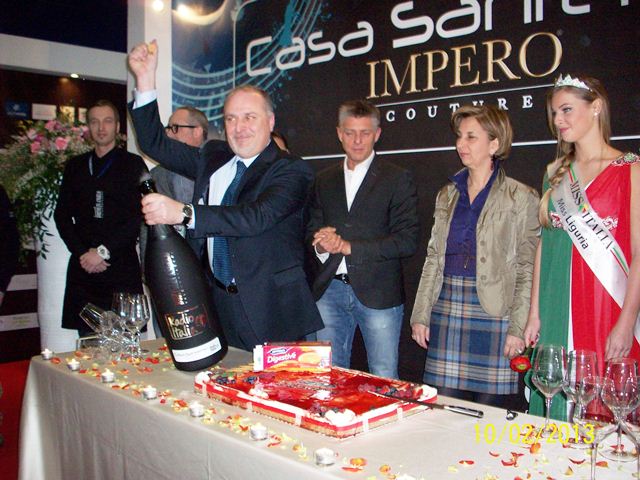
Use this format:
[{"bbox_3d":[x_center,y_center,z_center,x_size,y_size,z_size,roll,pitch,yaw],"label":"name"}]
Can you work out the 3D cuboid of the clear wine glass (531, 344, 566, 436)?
[{"bbox_3d":[0.553,0.362,1.655,0.083,0.210,0.083,0,4,0],"label":"clear wine glass"}]

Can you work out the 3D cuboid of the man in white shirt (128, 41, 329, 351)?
[{"bbox_3d":[-0.350,0.233,2.570,0.600,1.920,0.550,3,4,35],"label":"man in white shirt"}]

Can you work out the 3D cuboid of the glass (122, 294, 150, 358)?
[{"bbox_3d":[-0.663,0.310,2.470,0.085,0.213,0.085,0,4,0],"label":"glass"}]

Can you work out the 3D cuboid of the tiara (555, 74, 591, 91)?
[{"bbox_3d":[0.852,-0.528,2.300,0.068,0.045,0.132,-3,5,-43],"label":"tiara"}]

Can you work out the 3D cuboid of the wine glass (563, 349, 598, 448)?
[{"bbox_3d":[0.603,0.367,1.577,0.083,0.213,0.083,0,4,0],"label":"wine glass"}]

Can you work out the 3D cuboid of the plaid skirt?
[{"bbox_3d":[0.541,0.338,2.470,0.335,0.425,0.255,2,4,22],"label":"plaid skirt"}]

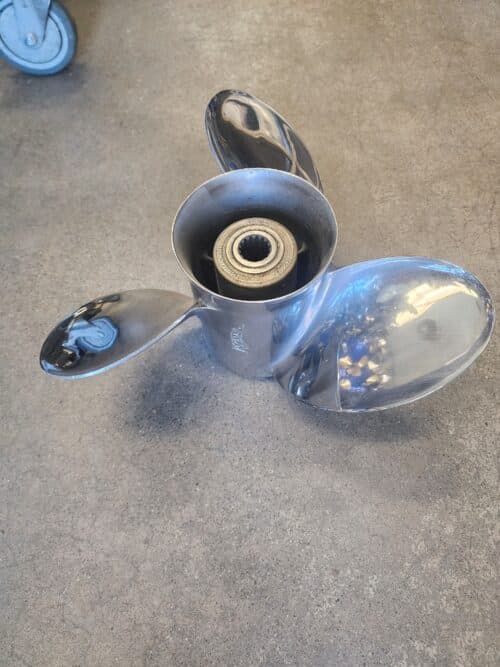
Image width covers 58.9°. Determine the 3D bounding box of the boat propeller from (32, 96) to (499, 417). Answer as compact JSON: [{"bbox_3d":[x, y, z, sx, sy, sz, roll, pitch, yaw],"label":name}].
[{"bbox_3d":[0.003,-0.062,0.433,0.334,0.184,0.318,-3,65,0],"label":"boat propeller"}]

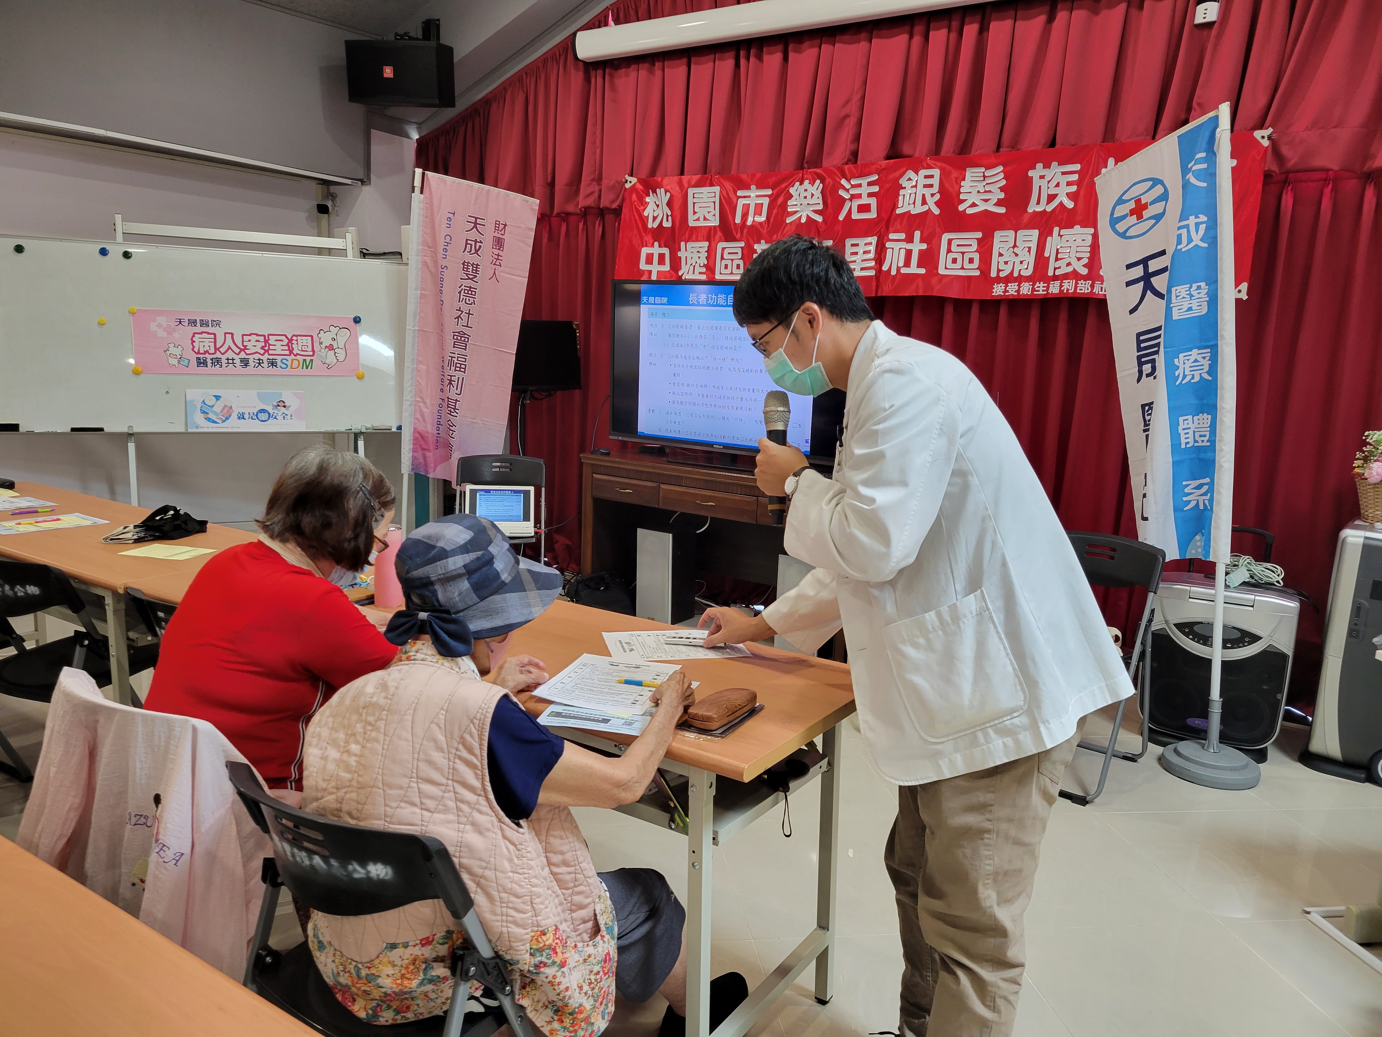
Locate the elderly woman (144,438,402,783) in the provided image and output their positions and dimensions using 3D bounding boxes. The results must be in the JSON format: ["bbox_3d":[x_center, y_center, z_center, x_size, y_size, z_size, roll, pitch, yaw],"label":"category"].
[{"bbox_3d":[-0.741,0.427,2.124,0.500,1.180,0.680,8,11,34],"label":"elderly woman"}]

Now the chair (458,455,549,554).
[{"bbox_3d":[-0.959,0.126,5.163,0.460,0.790,0.520,1,9,-6],"label":"chair"}]

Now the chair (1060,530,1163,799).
[{"bbox_3d":[1.254,0.460,3.556,0.460,0.790,0.560,10,12,39],"label":"chair"}]

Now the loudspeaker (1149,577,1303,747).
[{"bbox_3d":[2.002,0.543,3.914,0.460,0.560,0.340,8,11,34],"label":"loudspeaker"}]

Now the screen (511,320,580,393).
[{"bbox_3d":[-0.920,-0.914,5.800,0.600,0.370,0.070,1,9,-3],"label":"screen"}]

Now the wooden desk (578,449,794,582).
[{"bbox_3d":[0.234,0.147,5.181,1.680,0.820,0.550,9,12,39],"label":"wooden desk"}]

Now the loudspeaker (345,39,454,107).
[{"bbox_3d":[-1.623,-2.465,5.769,0.500,0.305,0.360,1,20,-3],"label":"loudspeaker"}]

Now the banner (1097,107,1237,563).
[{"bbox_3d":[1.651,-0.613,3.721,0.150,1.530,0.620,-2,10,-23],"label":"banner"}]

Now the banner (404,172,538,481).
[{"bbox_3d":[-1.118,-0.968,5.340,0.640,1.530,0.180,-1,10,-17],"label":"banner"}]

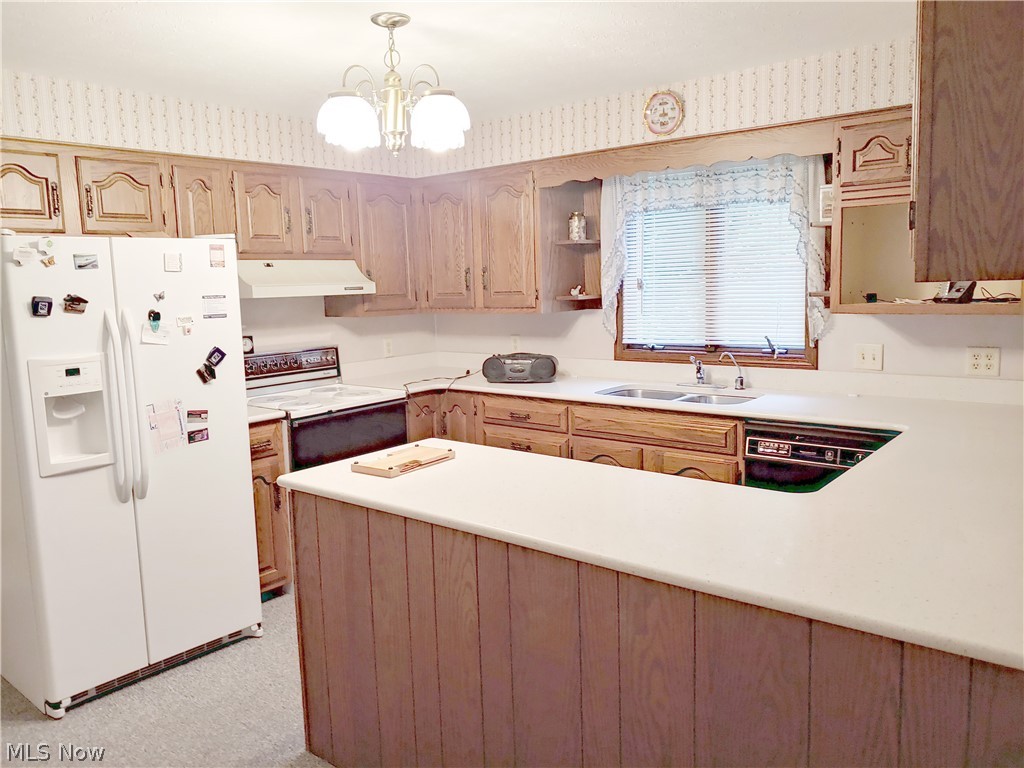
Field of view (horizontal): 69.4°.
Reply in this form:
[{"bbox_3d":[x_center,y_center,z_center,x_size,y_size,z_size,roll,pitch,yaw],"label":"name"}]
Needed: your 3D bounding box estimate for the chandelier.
[{"bbox_3d":[-0.407,-1.021,2.556,0.525,0.455,0.525,-3,8,-8],"label":"chandelier"}]

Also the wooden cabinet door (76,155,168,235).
[{"bbox_3d":[-1.699,-0.814,3.227,0.022,0.311,0.355,5,10,39],"label":"wooden cabinet door"}]

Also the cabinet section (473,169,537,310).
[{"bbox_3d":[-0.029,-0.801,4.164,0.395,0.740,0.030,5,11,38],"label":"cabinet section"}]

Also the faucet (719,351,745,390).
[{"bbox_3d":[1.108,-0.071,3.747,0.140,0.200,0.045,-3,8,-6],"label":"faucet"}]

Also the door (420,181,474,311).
[{"bbox_3d":[-0.384,-0.832,4.455,0.400,0.750,0.025,4,10,38],"label":"door"}]

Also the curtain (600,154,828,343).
[{"bbox_3d":[0.990,-0.665,3.791,1.200,0.910,0.100,4,10,38],"label":"curtain"}]

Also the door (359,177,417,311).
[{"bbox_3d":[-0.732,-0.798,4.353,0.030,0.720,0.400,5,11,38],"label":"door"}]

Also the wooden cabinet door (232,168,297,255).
[{"bbox_3d":[-1.253,-0.865,3.759,0.025,0.400,0.325,4,10,38],"label":"wooden cabinet door"}]

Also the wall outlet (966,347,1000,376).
[{"bbox_3d":[2.016,-0.094,3.163,0.117,0.117,0.010,4,10,38],"label":"wall outlet"}]

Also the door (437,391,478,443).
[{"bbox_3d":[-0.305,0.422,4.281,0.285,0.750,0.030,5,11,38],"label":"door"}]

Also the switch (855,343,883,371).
[{"bbox_3d":[1.637,-0.121,3.394,0.117,0.117,0.015,5,11,38],"label":"switch"}]

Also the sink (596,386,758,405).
[{"bbox_3d":[0.816,0.139,3.682,0.760,0.190,0.380,4,10,38],"label":"sink"}]

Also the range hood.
[{"bbox_3d":[-1.169,-0.559,3.926,0.480,0.185,0.765,5,11,38],"label":"range hood"}]

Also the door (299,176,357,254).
[{"bbox_3d":[-1.013,-0.917,4.057,0.025,0.400,0.325,4,10,38],"label":"door"}]

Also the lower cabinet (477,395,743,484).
[{"bbox_3d":[0.597,0.498,4.011,1.555,0.888,0.614,4,10,38],"label":"lower cabinet"}]

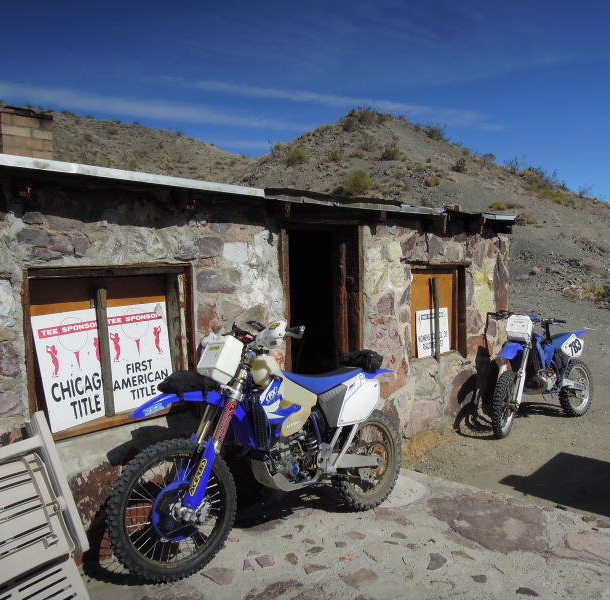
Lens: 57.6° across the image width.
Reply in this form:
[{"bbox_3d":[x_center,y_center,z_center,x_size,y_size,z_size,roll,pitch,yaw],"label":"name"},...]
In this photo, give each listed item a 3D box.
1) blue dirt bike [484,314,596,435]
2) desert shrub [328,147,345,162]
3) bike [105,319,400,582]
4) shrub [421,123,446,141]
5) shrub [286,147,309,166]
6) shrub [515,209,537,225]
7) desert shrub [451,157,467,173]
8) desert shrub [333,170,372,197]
[{"bbox_3d":[2.531,0.744,6.004,2.160,1.250,0.820,-2,0,-37],"label":"blue dirt bike"},{"bbox_3d":[1.675,-7.738,29.500,0.919,0.808,0.873,0,4,0],"label":"desert shrub"},{"bbox_3d":[-0.110,0.758,3.269,2.160,1.290,0.840,0,0,-45],"label":"bike"},{"bbox_3d":[8.340,-10.936,36.000,1.495,1.110,1.421,0,4,0],"label":"shrub"},{"bbox_3d":[-0.399,-7.632,29.500,1.225,1.010,1.164,0,4,0],"label":"shrub"},{"bbox_3d":[8.785,-3.312,22.000,0.838,0.603,0.796,0,4,0],"label":"shrub"},{"bbox_3d":[8.077,-7.084,29.000,0.803,0.795,0.763,0,4,0],"label":"desert shrub"},{"bbox_3d":[2.141,-5.251,25.000,1.644,1.113,1.562,0,4,0],"label":"desert shrub"}]

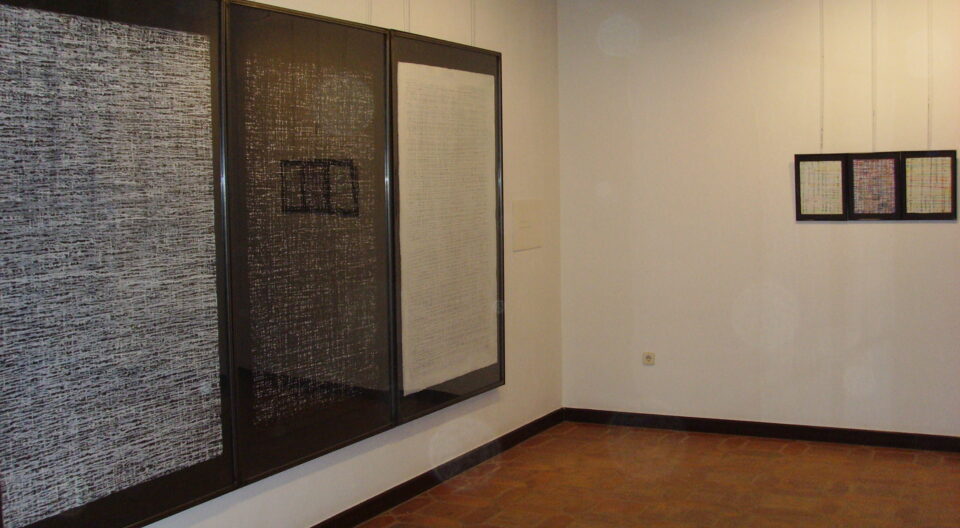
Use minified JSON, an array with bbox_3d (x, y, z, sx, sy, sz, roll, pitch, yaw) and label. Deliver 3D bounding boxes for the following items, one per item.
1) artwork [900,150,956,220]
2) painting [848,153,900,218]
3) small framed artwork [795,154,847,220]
[{"bbox_3d":[2.458,-0.429,5.915,0.287,0.383,0.025,1,5,27],"label":"artwork"},{"bbox_3d":[2.207,-0.435,6.044,0.287,0.383,0.025,1,5,27],"label":"painting"},{"bbox_3d":[1.952,-0.437,6.176,0.287,0.383,0.025,1,5,27],"label":"small framed artwork"}]

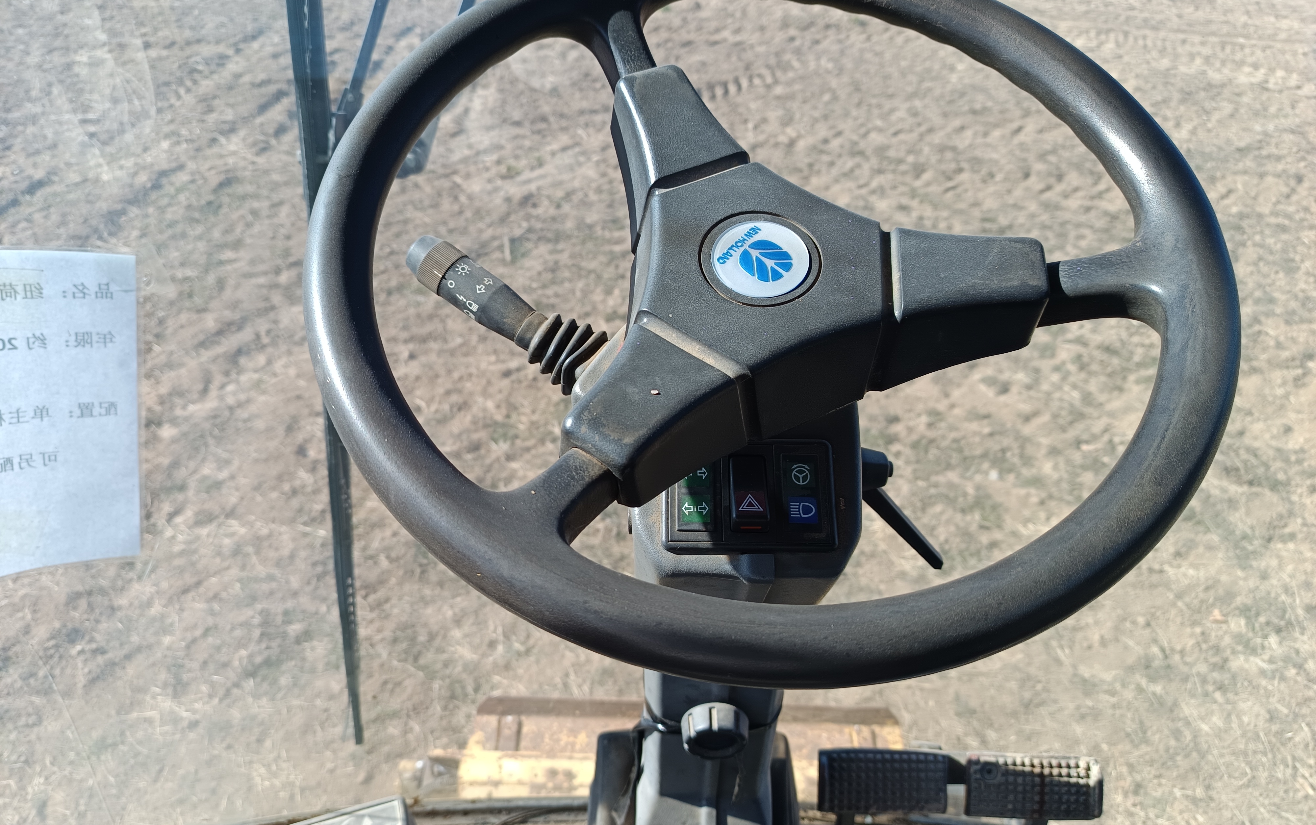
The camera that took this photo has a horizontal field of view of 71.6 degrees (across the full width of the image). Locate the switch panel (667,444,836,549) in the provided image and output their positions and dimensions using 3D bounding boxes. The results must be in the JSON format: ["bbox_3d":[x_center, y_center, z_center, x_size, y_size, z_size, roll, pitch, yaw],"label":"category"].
[{"bbox_3d":[0.042,0.040,0.429,0.080,0.016,0.052,1,68,1],"label":"switch panel"}]

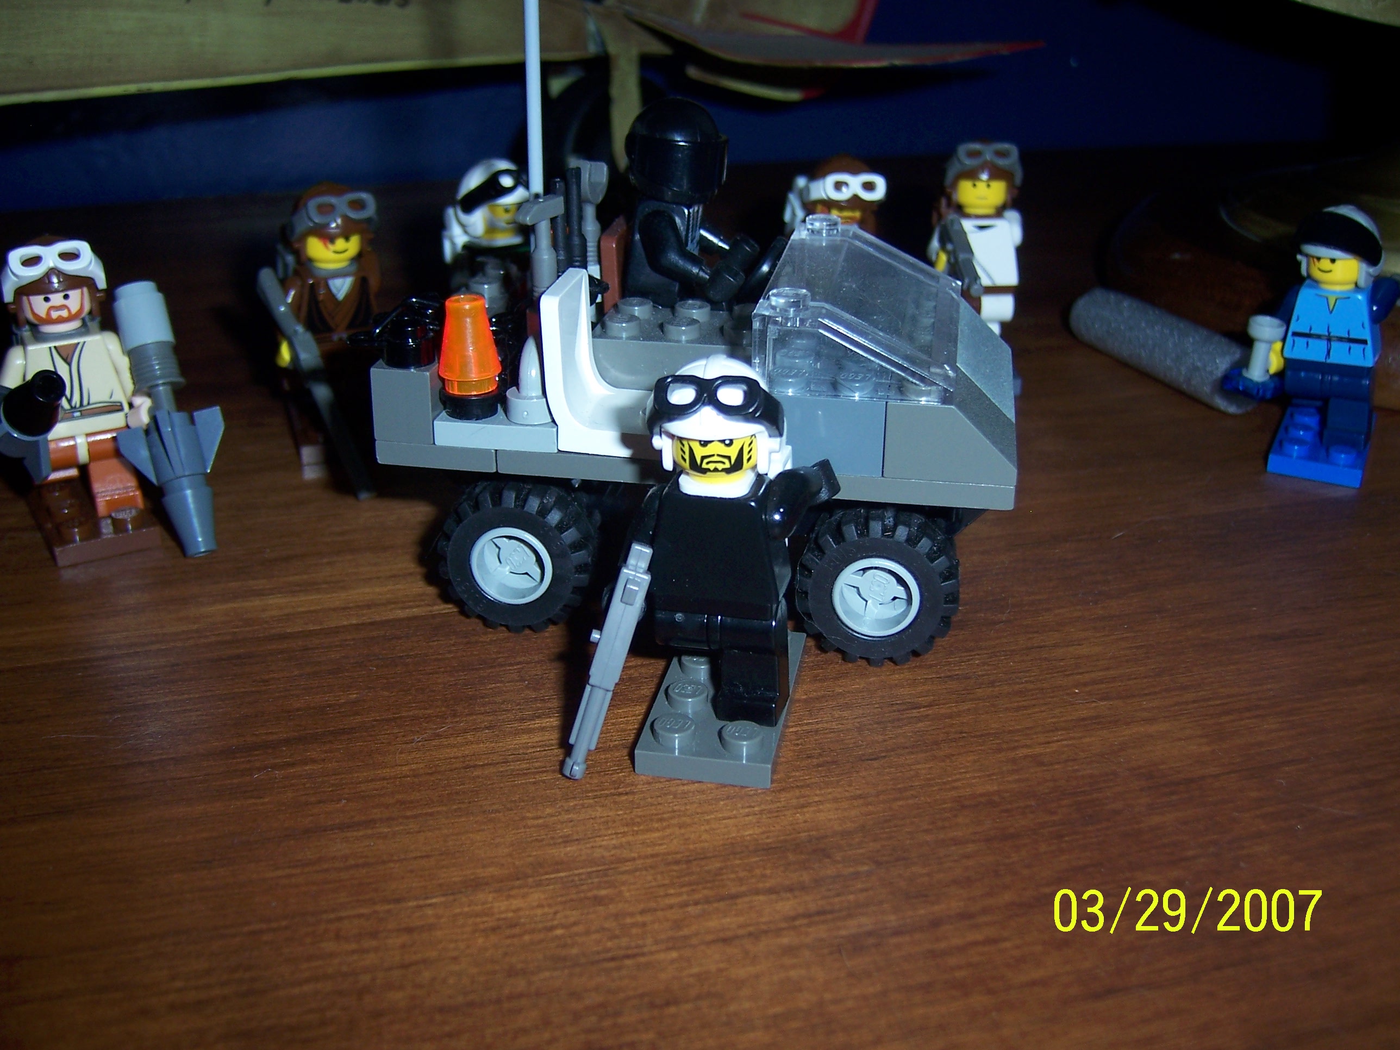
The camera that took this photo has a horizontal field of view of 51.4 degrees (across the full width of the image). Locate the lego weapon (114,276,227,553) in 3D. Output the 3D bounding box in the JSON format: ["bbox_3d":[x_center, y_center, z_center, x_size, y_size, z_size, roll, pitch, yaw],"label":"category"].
[{"bbox_3d":[-0.081,-0.016,0.222,0.016,0.043,0.016,-13,-1,-28],"label":"lego weapon"}]

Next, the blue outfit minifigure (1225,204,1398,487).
[{"bbox_3d":[0.112,-0.035,0.260,0.026,0.046,0.033,12,27,24],"label":"blue outfit minifigure"}]

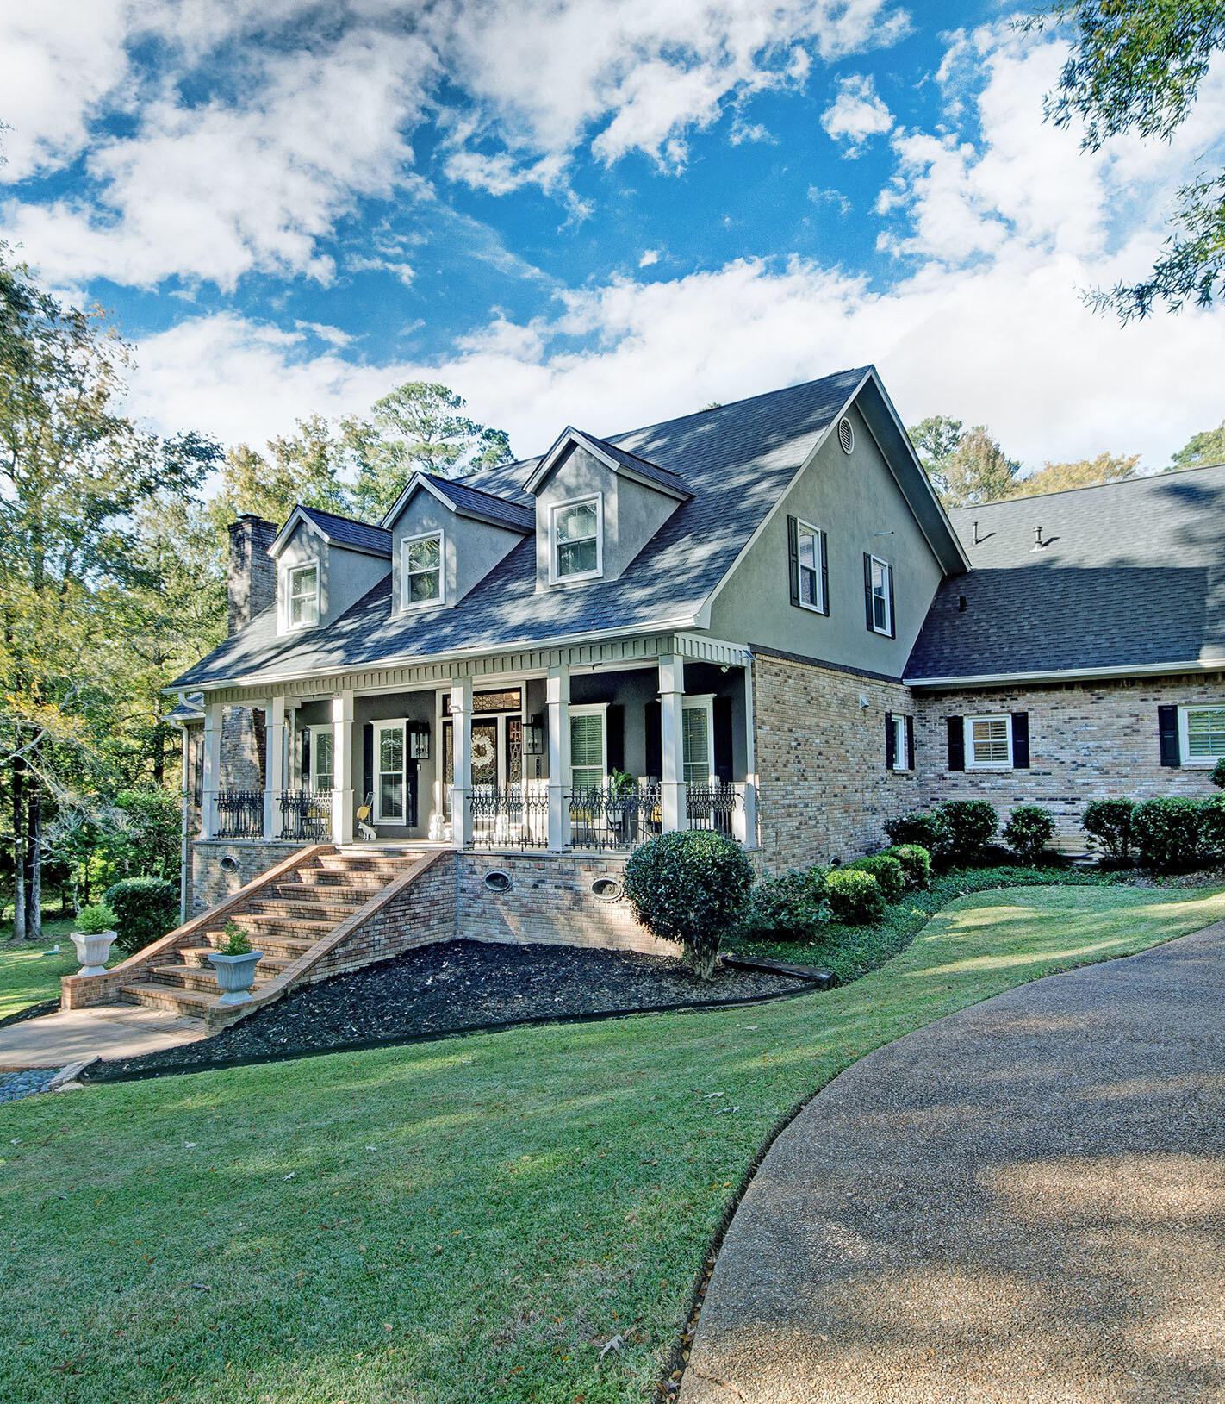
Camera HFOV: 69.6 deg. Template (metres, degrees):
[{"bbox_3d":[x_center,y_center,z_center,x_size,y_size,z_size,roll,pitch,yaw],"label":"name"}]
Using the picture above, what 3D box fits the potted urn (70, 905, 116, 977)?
[{"bbox_3d":[-6.691,3.042,11.385,0.410,0.880,0.410,-4,-6,35],"label":"potted urn"}]

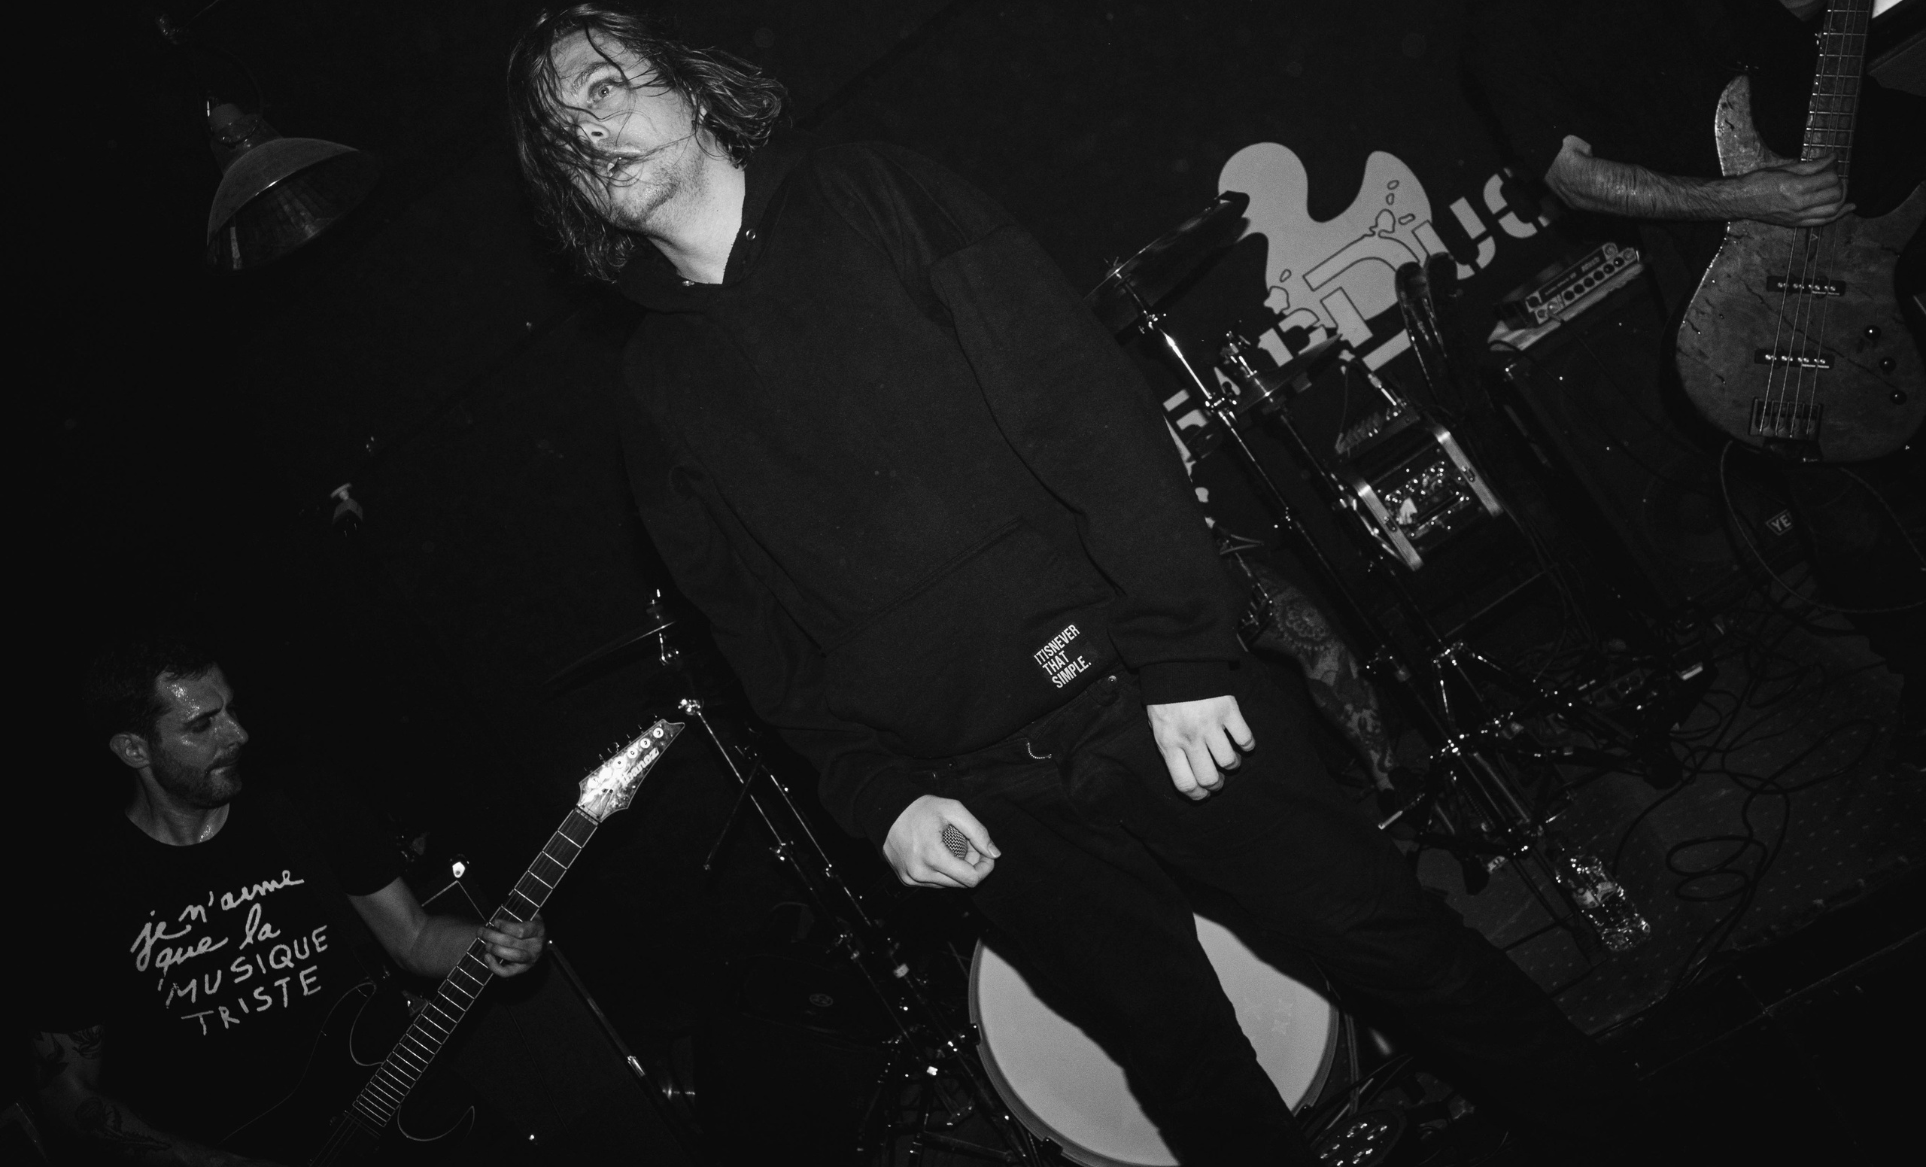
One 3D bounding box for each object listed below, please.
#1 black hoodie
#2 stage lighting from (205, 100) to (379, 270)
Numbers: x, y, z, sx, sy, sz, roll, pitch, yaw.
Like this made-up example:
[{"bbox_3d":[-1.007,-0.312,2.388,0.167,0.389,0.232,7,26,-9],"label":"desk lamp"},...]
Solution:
[{"bbox_3d":[-0.055,-0.080,1.524,0.510,0.720,0.350,-35,-2,13],"label":"black hoodie"},{"bbox_3d":[-1.304,-0.776,2.795,0.360,0.250,0.360,-34,-2,0],"label":"stage lighting"}]

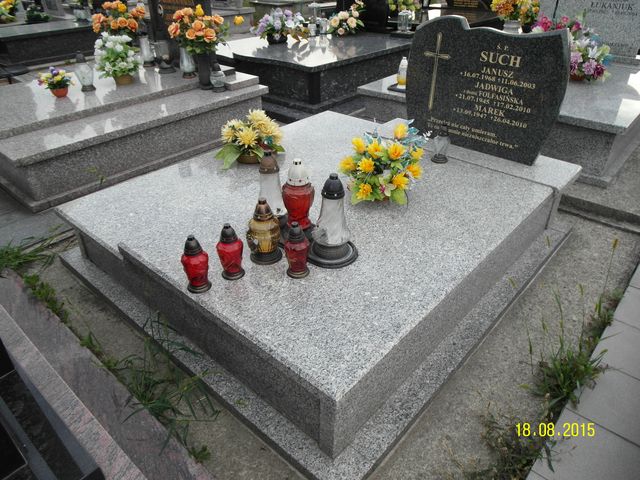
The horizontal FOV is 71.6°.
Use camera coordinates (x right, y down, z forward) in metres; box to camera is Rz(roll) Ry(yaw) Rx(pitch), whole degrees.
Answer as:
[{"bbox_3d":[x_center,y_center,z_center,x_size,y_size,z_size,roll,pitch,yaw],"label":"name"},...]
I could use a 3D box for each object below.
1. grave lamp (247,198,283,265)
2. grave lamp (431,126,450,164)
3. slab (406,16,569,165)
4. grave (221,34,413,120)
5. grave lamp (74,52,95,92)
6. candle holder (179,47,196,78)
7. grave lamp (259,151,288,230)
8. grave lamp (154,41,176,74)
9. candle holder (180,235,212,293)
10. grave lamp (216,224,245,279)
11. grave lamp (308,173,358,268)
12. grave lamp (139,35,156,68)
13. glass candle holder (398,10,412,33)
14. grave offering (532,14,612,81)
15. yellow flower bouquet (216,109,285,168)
[{"bbox_3d":[-0.228,-0.042,1.802,0.138,0.275,0.138,-1,33,0],"label":"grave lamp"},{"bbox_3d":[0.701,-0.543,2.542,0.103,0.191,0.103,25,40,35],"label":"grave lamp"},{"bbox_3d":[0.971,-0.940,2.724,0.984,0.762,0.085,27,42,36],"label":"slab"},{"bbox_3d":[-0.088,-2.265,5.598,2.107,0.412,2.254,25,40,35],"label":"grave"},{"bbox_3d":[-2.054,-1.465,3.859,0.160,0.295,0.160,25,41,35],"label":"grave lamp"},{"bbox_3d":[-1.176,-1.608,3.908,0.157,0.314,0.157,25,40,35],"label":"candle holder"},{"bbox_3d":[-0.203,-0.225,1.913,0.181,0.333,0.181,-1,32,0],"label":"grave lamp"},{"bbox_3d":[-1.564,-1.850,4.473,0.170,0.270,0.170,25,41,35],"label":"grave lamp"},{"bbox_3d":[-0.431,0.081,1.530,0.092,0.222,0.092,-1,32,0],"label":"candle holder"},{"bbox_3d":[-0.322,0.040,1.594,0.094,0.221,0.094,-1,32,0],"label":"grave lamp"},{"bbox_3d":[0.054,-0.092,1.785,0.205,0.371,0.205,-1,33,0],"label":"grave lamp"},{"bbox_3d":[-1.847,-2.033,4.735,0.143,0.303,0.143,25,41,35],"label":"grave lamp"},{"bbox_3d":[1.118,-2.846,5.768,0.165,0.223,0.165,25,41,35],"label":"glass candle holder"},{"bbox_3d":[2.008,-1.531,3.528,0.549,0.421,0.451,25,40,35],"label":"grave offering"},{"bbox_3d":[-0.430,-0.623,2.724,0.392,0.304,0.363,25,40,35],"label":"yellow flower bouquet"}]

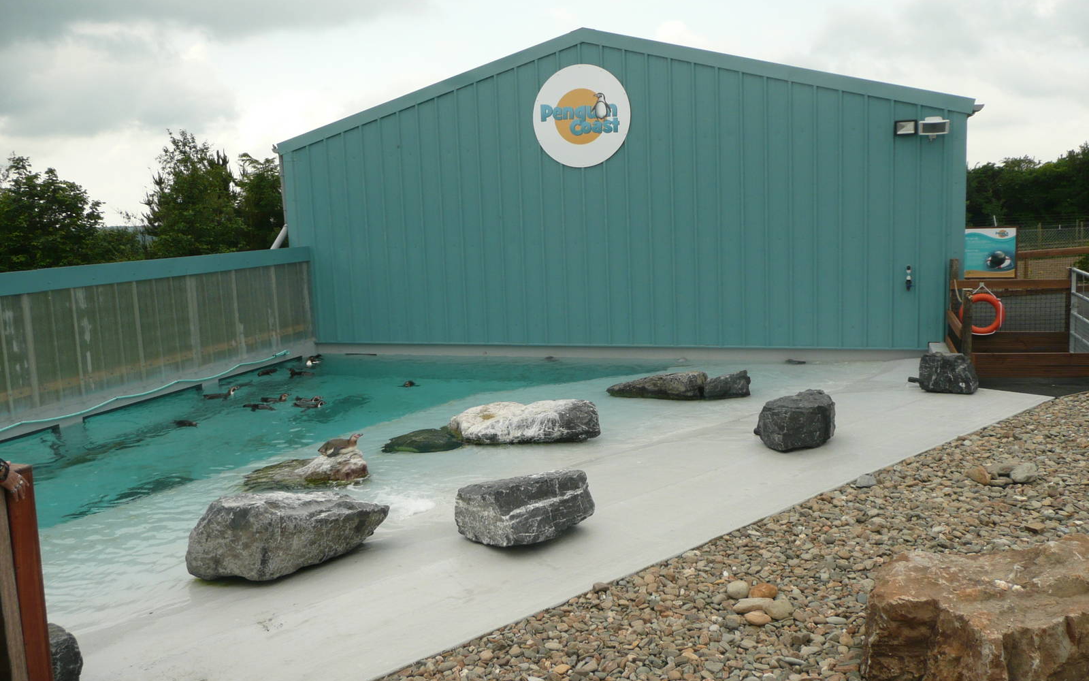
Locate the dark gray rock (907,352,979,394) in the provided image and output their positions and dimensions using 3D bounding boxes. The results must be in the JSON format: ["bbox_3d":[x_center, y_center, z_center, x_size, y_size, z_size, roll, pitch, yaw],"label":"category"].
[{"bbox_3d":[4.529,0.362,10.278,0.618,0.443,0.464,-6,8,-24],"label":"dark gray rock"}]

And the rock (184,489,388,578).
[{"bbox_3d":[-1.627,1.209,5.889,1.180,0.400,0.540,-4,8,-13],"label":"rock"}]

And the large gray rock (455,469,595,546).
[{"bbox_3d":[-0.132,1.102,6.297,0.800,0.355,0.480,-8,10,-37],"label":"large gray rock"}]

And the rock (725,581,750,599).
[{"bbox_3d":[0.997,1.280,4.712,0.110,0.080,0.085,-2,8,0],"label":"rock"}]

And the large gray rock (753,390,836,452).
[{"bbox_3d":[2.203,0.707,8.080,0.662,0.501,0.563,-2,8,5],"label":"large gray rock"}]

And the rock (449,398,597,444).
[{"bbox_3d":[-0.197,0.821,9.311,1.514,0.381,0.700,-1,8,8],"label":"rock"}]

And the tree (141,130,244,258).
[{"bbox_3d":[-7.692,-2.299,20.141,2.400,4.570,2.400,0,8,18],"label":"tree"}]

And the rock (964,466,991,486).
[{"bbox_3d":[3.109,0.975,6.537,0.165,0.105,0.130,2,9,28],"label":"rock"}]

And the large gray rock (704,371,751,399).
[{"bbox_3d":[2.187,0.517,10.834,0.500,0.280,0.350,-2,8,3],"label":"large gray rock"}]

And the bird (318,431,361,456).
[{"bbox_3d":[-1.840,0.938,8.189,0.417,0.216,0.196,-4,8,-12],"label":"bird"}]

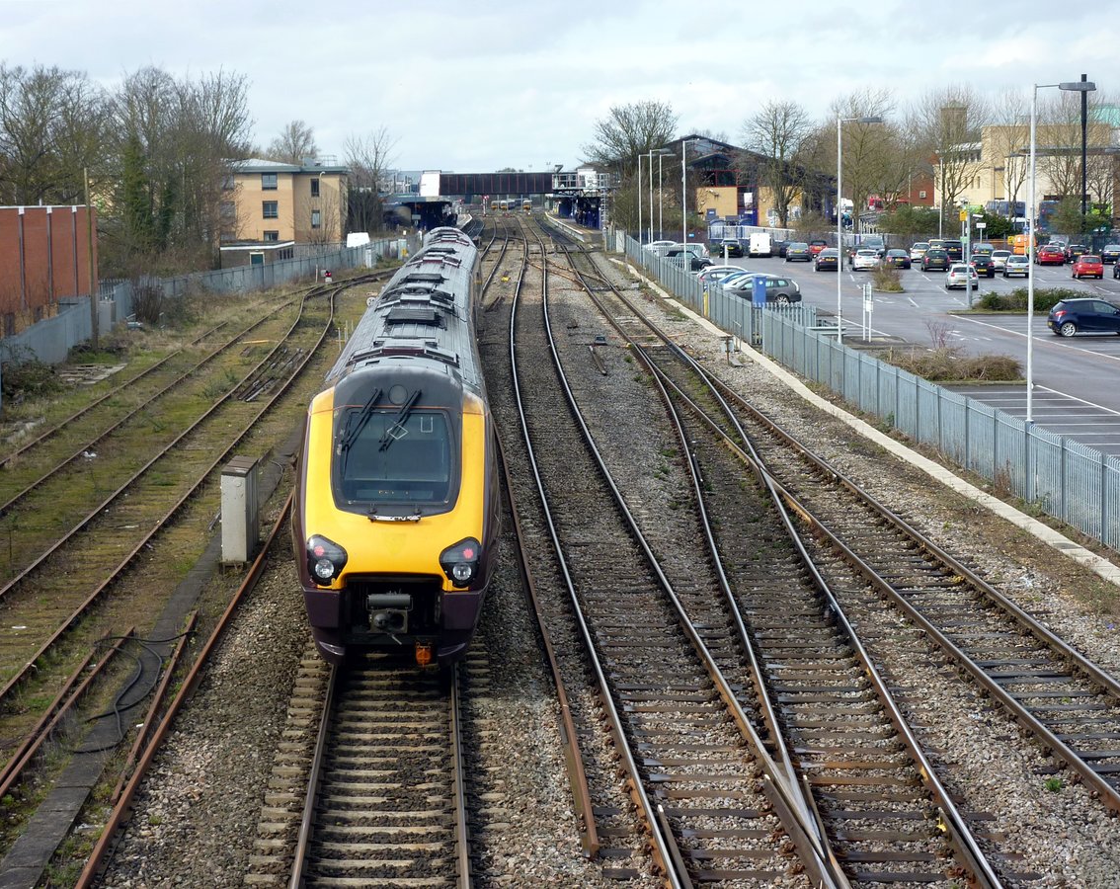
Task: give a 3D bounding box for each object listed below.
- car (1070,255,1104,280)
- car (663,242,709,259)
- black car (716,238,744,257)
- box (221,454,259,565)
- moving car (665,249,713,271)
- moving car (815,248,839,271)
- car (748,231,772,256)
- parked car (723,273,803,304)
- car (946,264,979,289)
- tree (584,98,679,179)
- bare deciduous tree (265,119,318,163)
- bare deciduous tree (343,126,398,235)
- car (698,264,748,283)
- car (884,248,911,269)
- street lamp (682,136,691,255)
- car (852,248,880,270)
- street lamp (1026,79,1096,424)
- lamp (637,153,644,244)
[{"bbox_3d":[32.256,-10.960,150.608,1.700,1.470,3.950,0,6,5],"label":"car"},{"bbox_3d":[8.704,-13.745,177.500,4.150,1.480,1.750,-1,6,-2],"label":"car"},{"bbox_3d":[13.594,-15.673,195.000,1.730,1.470,4.100,0,6,5],"label":"black car"},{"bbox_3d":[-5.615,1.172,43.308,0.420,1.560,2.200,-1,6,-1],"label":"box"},{"bbox_3d":[8.646,-12.454,166.000,3.750,1.410,1.700,-1,6,-2],"label":"moving car"},{"bbox_3d":[18.169,-12.501,166.309,1.780,1.410,4.500,0,6,5],"label":"moving car"},{"bbox_3d":[15.942,-16.064,196.500,1.800,1.900,4.400,0,6,5],"label":"car"},{"bbox_3d":[9.652,-7.601,121.000,4.500,1.470,1.800,-1,6,-2],"label":"parked car"},{"bbox_3d":[22.696,-9.602,139.258,1.760,1.440,4.250,0,6,5],"label":"car"},{"bbox_3d":[6.589,-25.699,230.000,9.000,12.660,9.000,0,6,0],"label":"tree"},{"bbox_3d":[-31.001,-30.825,285.000,7.000,13.080,7.000,0,6,0],"label":"bare deciduous tree"},{"bbox_3d":[-19.702,-27.052,255.369,5.400,11.600,5.400,-1,6,0],"label":"bare deciduous tree"},{"bbox_3d":[9.560,-9.042,135.219,4.200,1.480,1.770,-1,6,-2],"label":"car"},{"bbox_3d":[24.138,-13.304,175.500,1.770,1.420,4.450,0,6,6],"label":"car"},{"bbox_3d":[7.199,-11.888,130.572,1.300,8.200,0.350,-1,6,-2],"label":"street lamp"},{"bbox_3d":[20.725,-12.607,166.757,1.770,1.470,4.300,0,6,5],"label":"car"},{"bbox_3d":[9.949,-3.148,49.000,1.270,8.180,0.330,-1,6,-2],"label":"street lamp"},{"bbox_3d":[7.135,-19.443,199.574,1.400,8.200,0.350,-1,6,-2],"label":"lamp"}]

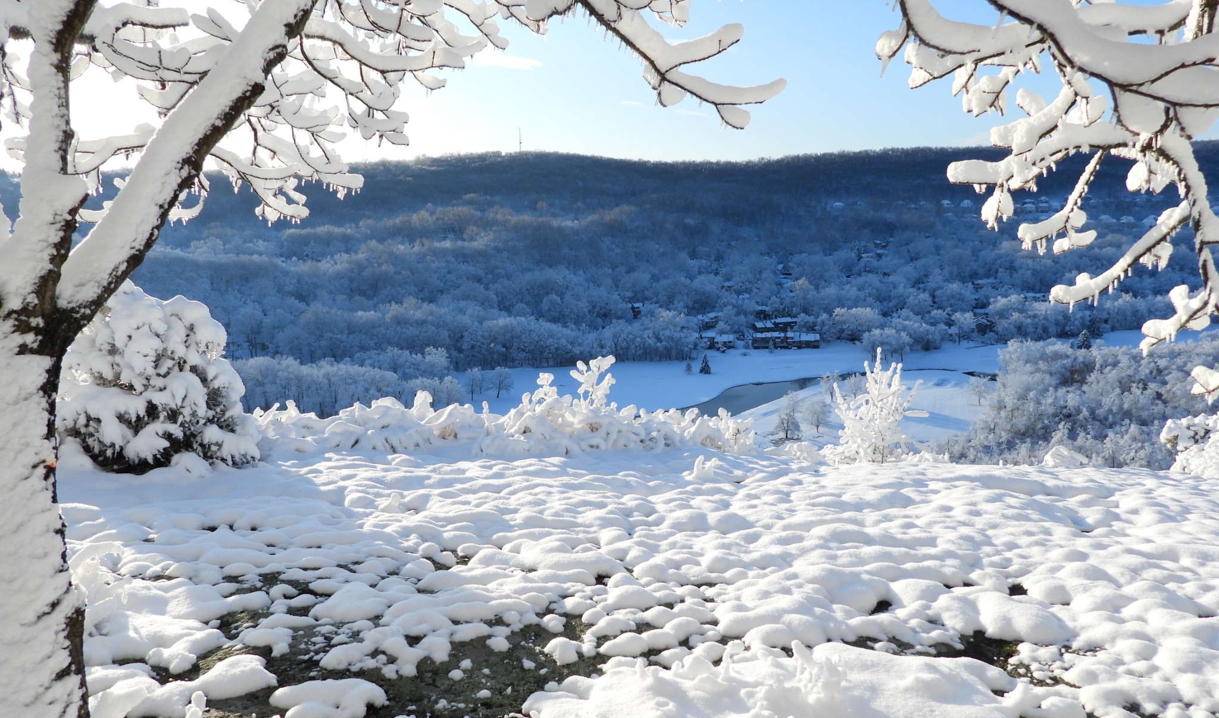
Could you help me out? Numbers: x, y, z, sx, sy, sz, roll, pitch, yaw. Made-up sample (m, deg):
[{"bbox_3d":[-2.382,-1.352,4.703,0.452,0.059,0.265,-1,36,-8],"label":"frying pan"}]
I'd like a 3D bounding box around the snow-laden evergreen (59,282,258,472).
[{"bbox_3d":[-2.848,0.092,5.280,1.190,1.140,1.130,-6,13,-28],"label":"snow-laden evergreen"}]

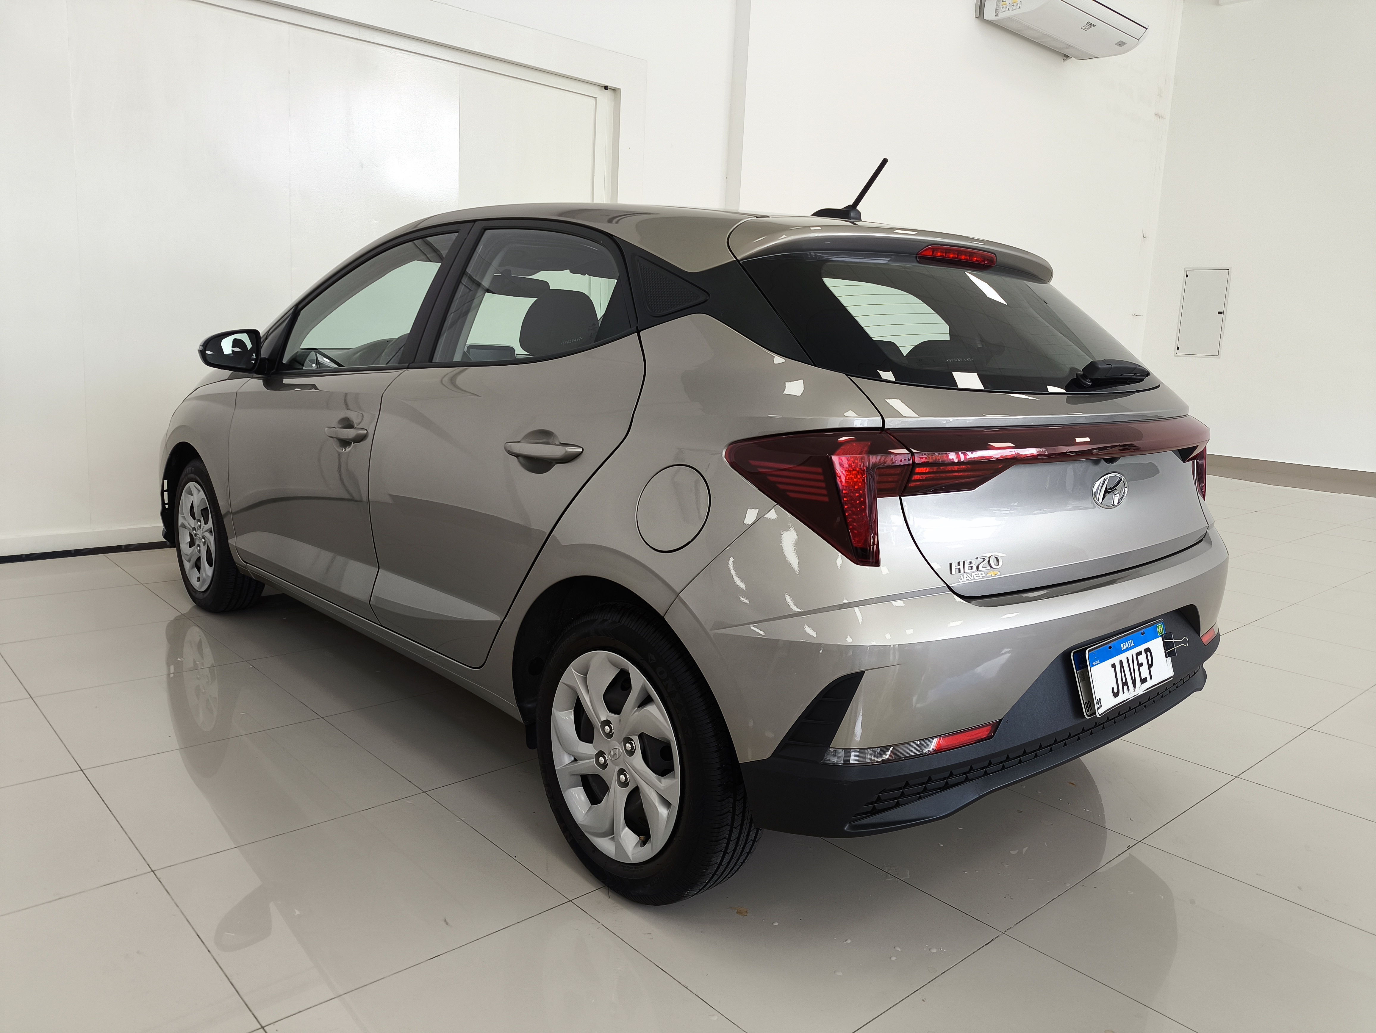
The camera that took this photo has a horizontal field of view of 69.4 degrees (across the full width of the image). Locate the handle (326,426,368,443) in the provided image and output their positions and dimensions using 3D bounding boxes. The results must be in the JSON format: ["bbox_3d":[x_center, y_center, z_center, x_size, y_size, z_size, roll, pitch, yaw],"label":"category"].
[{"bbox_3d":[-0.934,-0.224,2.719,0.047,0.045,0.240,-6,14,-42],"label":"handle"}]

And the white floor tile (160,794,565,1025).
[{"bbox_3d":[-0.672,0.763,2.038,0.604,0.010,0.604,-7,14,-42],"label":"white floor tile"}]

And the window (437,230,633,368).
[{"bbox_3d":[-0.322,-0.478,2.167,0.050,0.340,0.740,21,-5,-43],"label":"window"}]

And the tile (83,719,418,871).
[{"bbox_3d":[-1.070,0.657,2.442,0.600,0.012,0.600,-6,14,-42],"label":"tile"}]

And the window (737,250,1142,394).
[{"bbox_3d":[0.674,-0.403,2.233,1.300,0.090,0.420,-7,56,-43],"label":"window"}]

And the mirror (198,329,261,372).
[{"bbox_3d":[-1.496,-0.542,3.196,0.195,0.125,0.130,-6,14,-42],"label":"mirror"}]

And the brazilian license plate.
[{"bbox_3d":[0.897,0.304,2.030,0.400,0.130,0.020,-7,-1,-43],"label":"brazilian license plate"}]

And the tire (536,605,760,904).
[{"bbox_3d":[-0.092,0.474,2.077,0.200,0.605,0.605,-7,14,-43],"label":"tire"}]

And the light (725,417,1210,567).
[{"bbox_3d":[0.781,-0.099,2.143,1.680,0.235,0.270,-6,14,-42],"label":"light"}]

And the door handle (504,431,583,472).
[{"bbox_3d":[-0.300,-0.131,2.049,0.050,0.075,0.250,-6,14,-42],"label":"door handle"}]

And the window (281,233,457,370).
[{"bbox_3d":[-0.974,-0.627,2.959,0.920,0.420,0.050,13,-3,45],"label":"window"}]

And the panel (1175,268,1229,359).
[{"bbox_3d":[4.974,-1.966,9.618,0.040,0.835,0.425,-6,14,-42],"label":"panel"}]

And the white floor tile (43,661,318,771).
[{"bbox_3d":[-1.477,0.558,2.869,0.600,0.012,0.600,-6,14,-42],"label":"white floor tile"}]

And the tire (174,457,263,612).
[{"bbox_3d":[-1.822,0.060,3.872,0.190,0.605,0.605,-7,14,-43],"label":"tire"}]

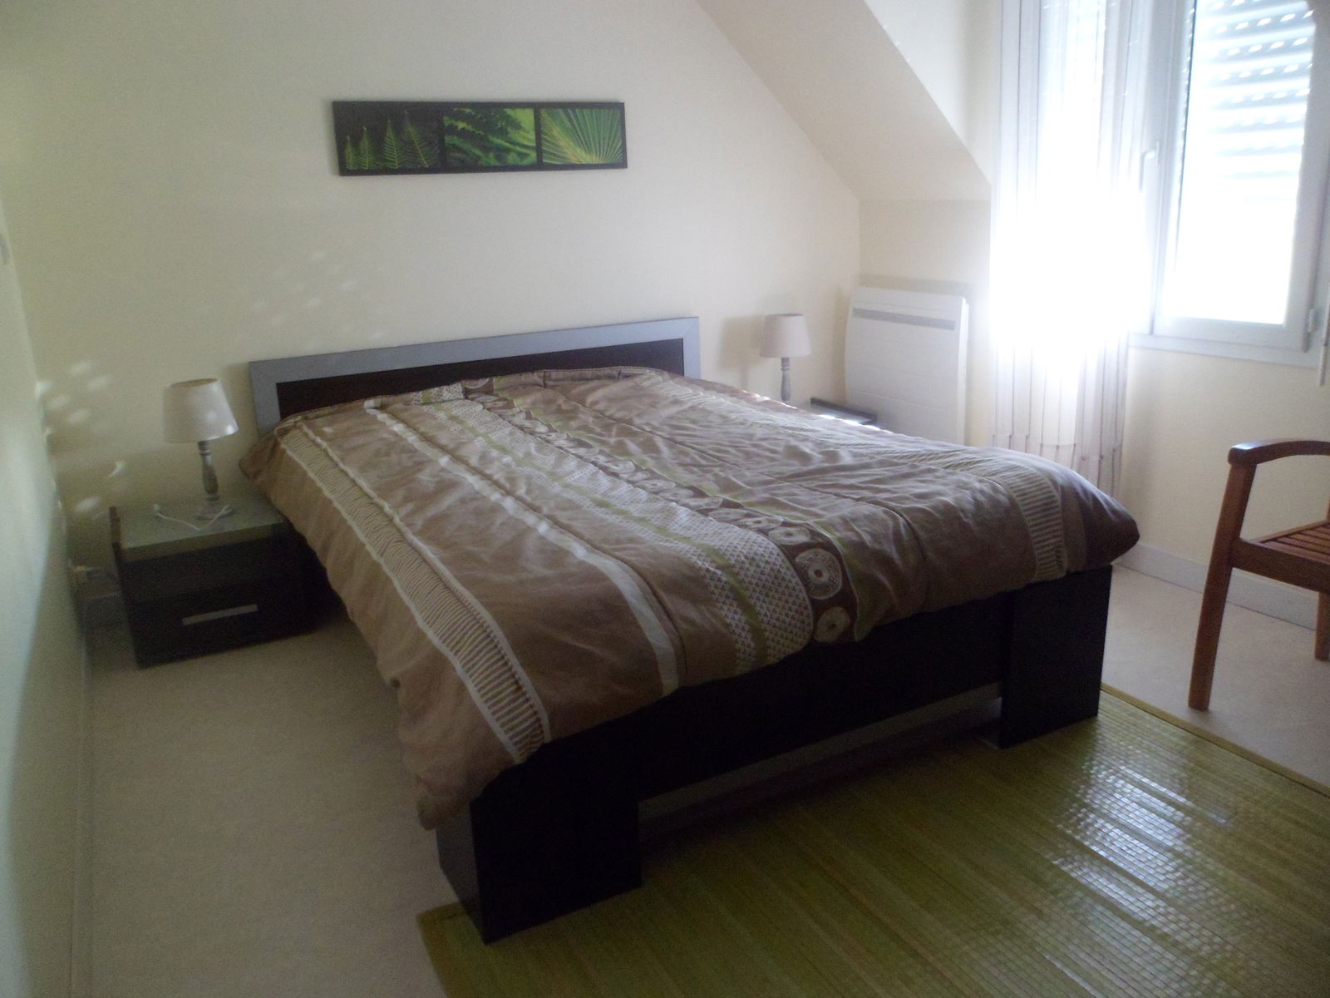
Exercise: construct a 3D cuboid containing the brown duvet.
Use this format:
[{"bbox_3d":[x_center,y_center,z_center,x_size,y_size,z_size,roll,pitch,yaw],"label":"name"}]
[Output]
[{"bbox_3d":[-0.098,-0.017,2.683,1.713,0.358,1.944,-11,19,-26],"label":"brown duvet"}]

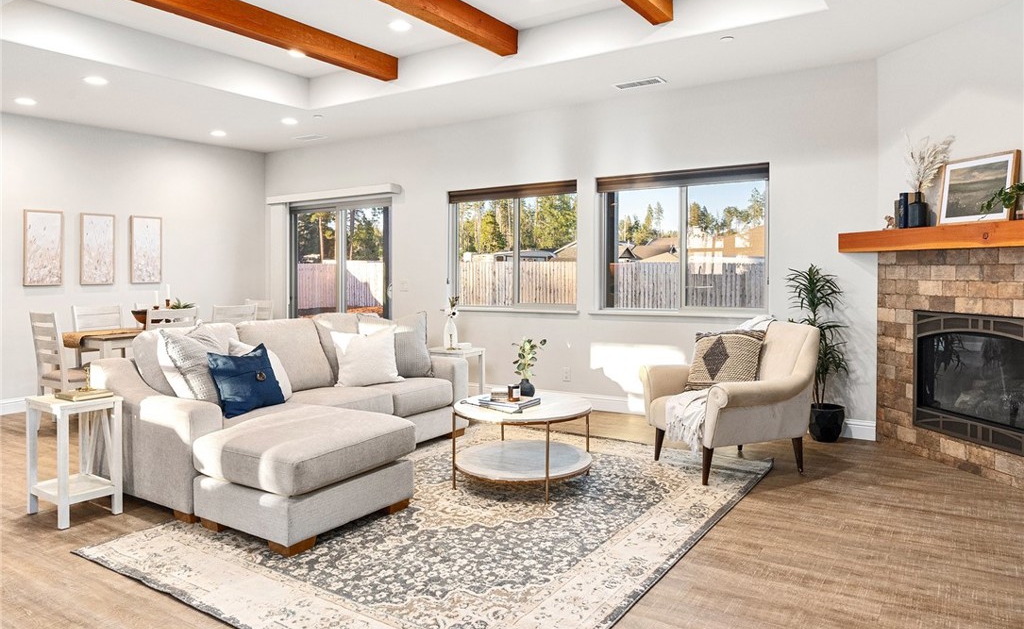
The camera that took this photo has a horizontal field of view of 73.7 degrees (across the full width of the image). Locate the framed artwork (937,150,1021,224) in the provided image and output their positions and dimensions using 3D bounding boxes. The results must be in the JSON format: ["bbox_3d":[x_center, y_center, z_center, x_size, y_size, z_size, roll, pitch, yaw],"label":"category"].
[{"bbox_3d":[2.740,-0.725,4.025,0.041,0.401,0.488,5,3,-12],"label":"framed artwork"}]

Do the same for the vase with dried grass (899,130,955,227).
[{"bbox_3d":[2.658,-0.854,4.367,0.260,0.608,0.320,-1,2,-13],"label":"vase with dried grass"}]

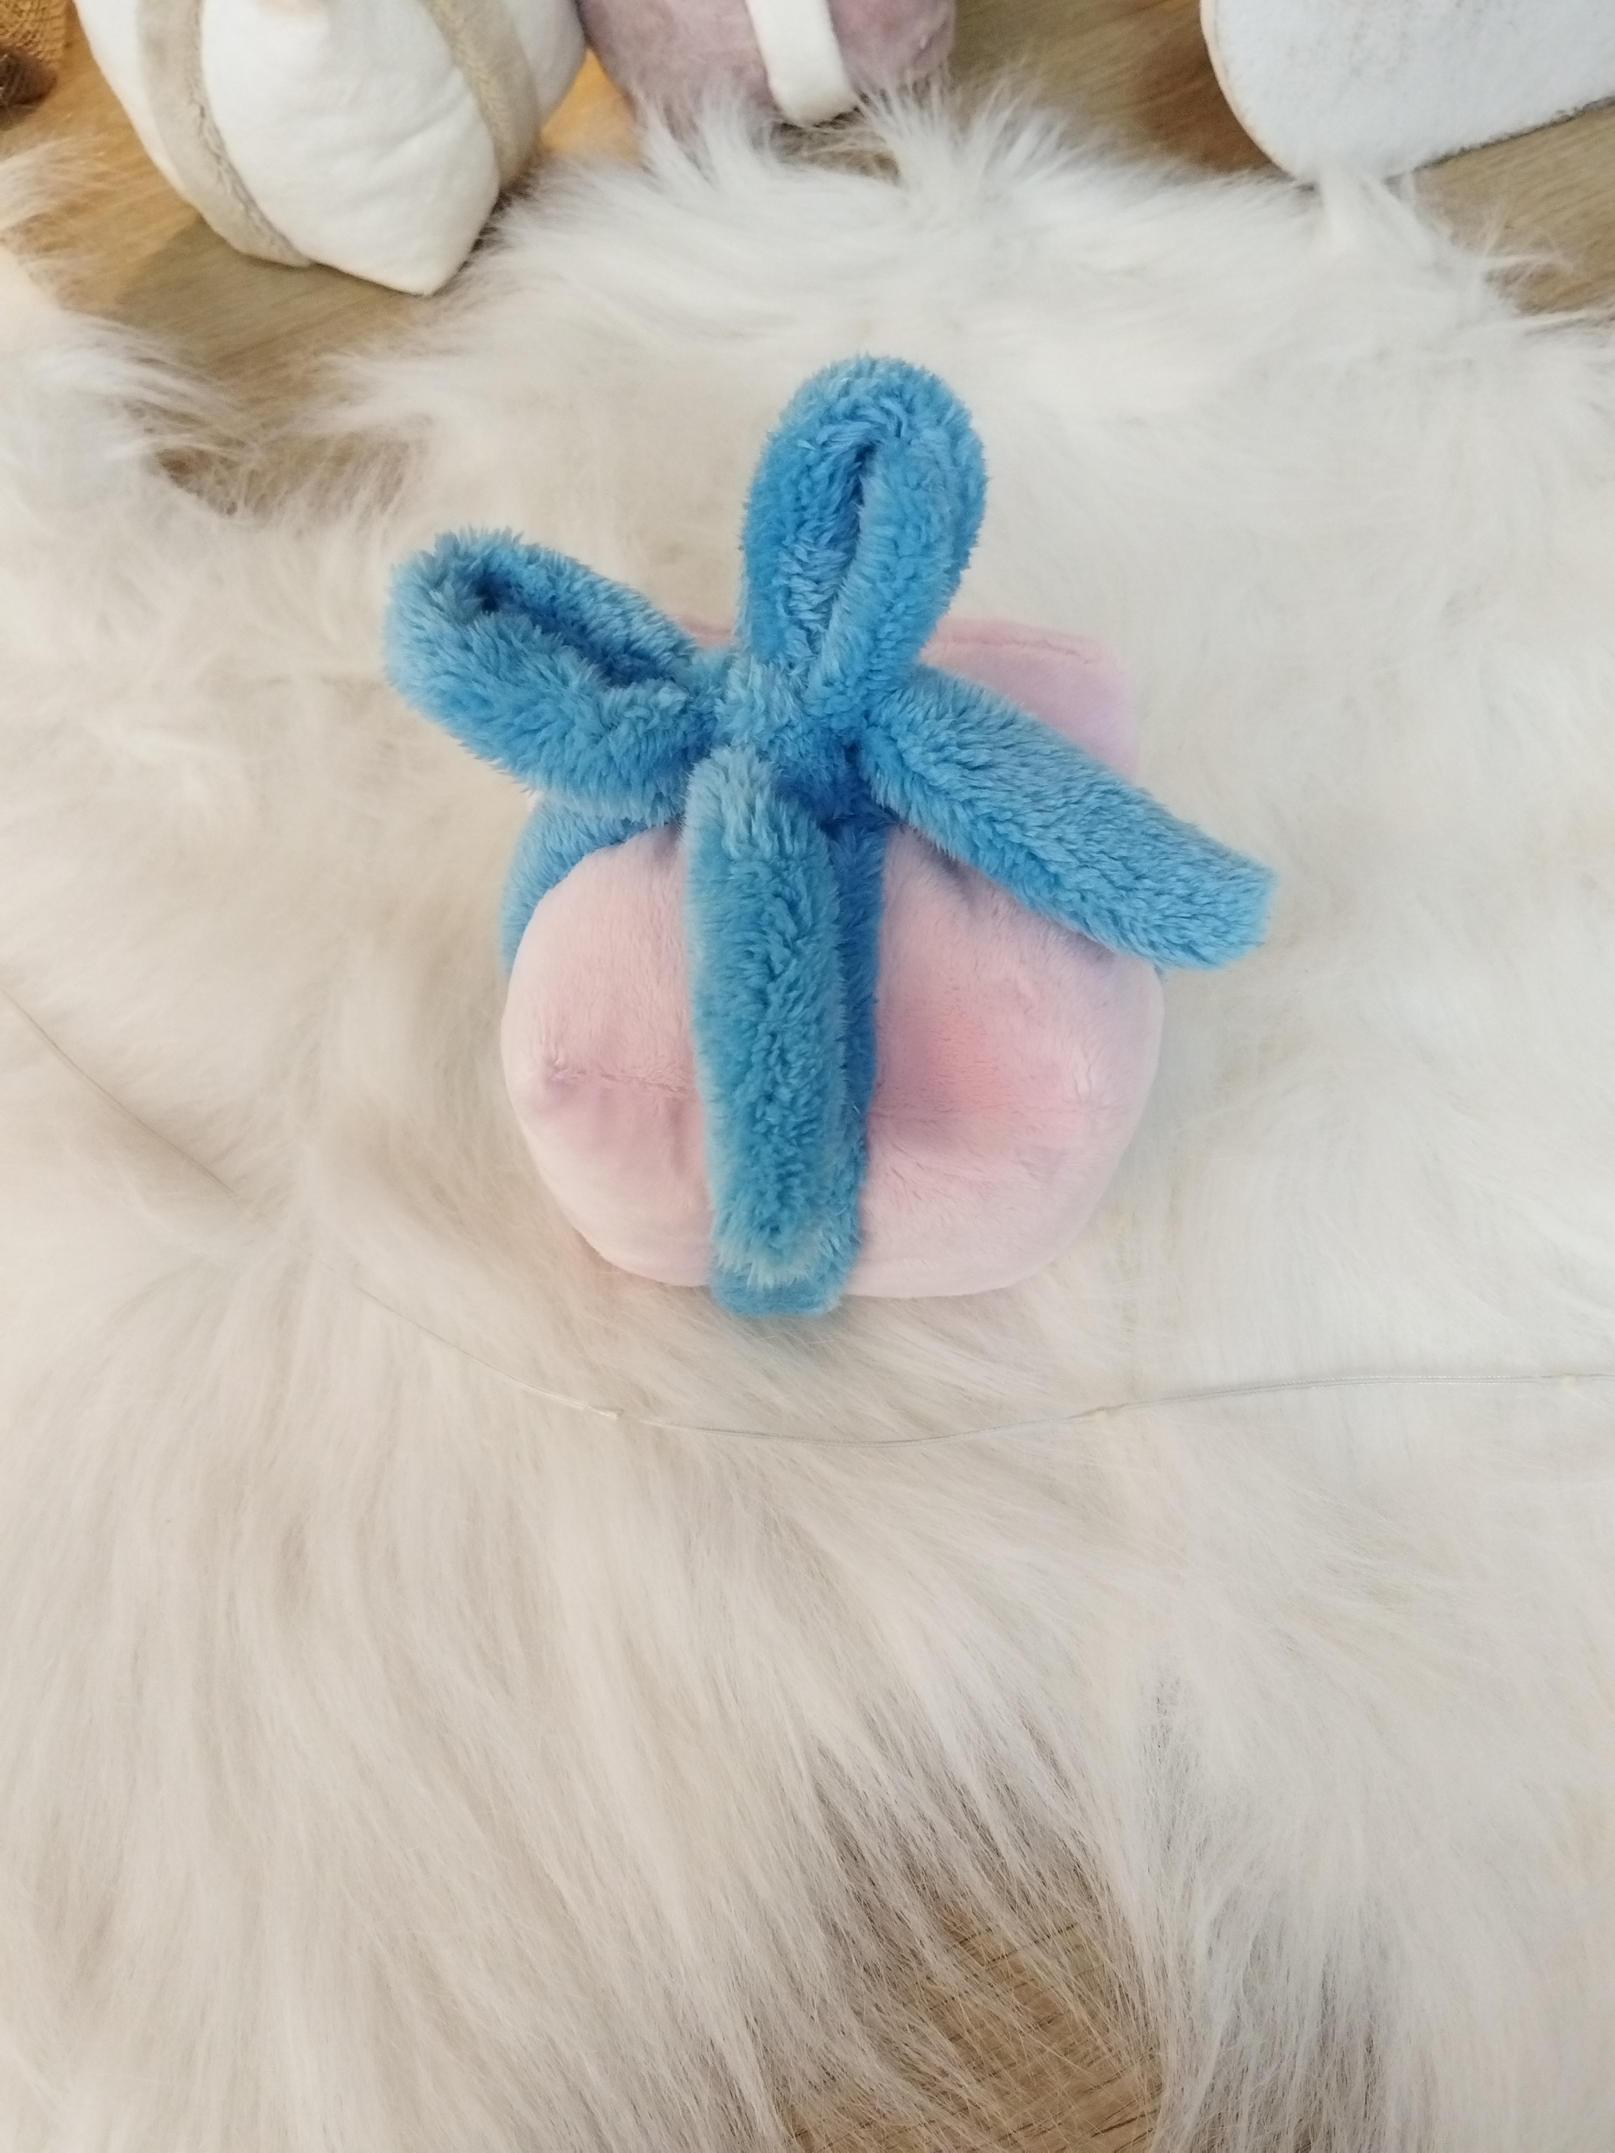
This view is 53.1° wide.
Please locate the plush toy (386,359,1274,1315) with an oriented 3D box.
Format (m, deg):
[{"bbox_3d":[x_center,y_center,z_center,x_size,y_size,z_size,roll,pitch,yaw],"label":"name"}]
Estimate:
[{"bbox_3d":[0.002,-0.042,0.316,0.162,0.147,0.136,6,53,4],"label":"plush toy"}]

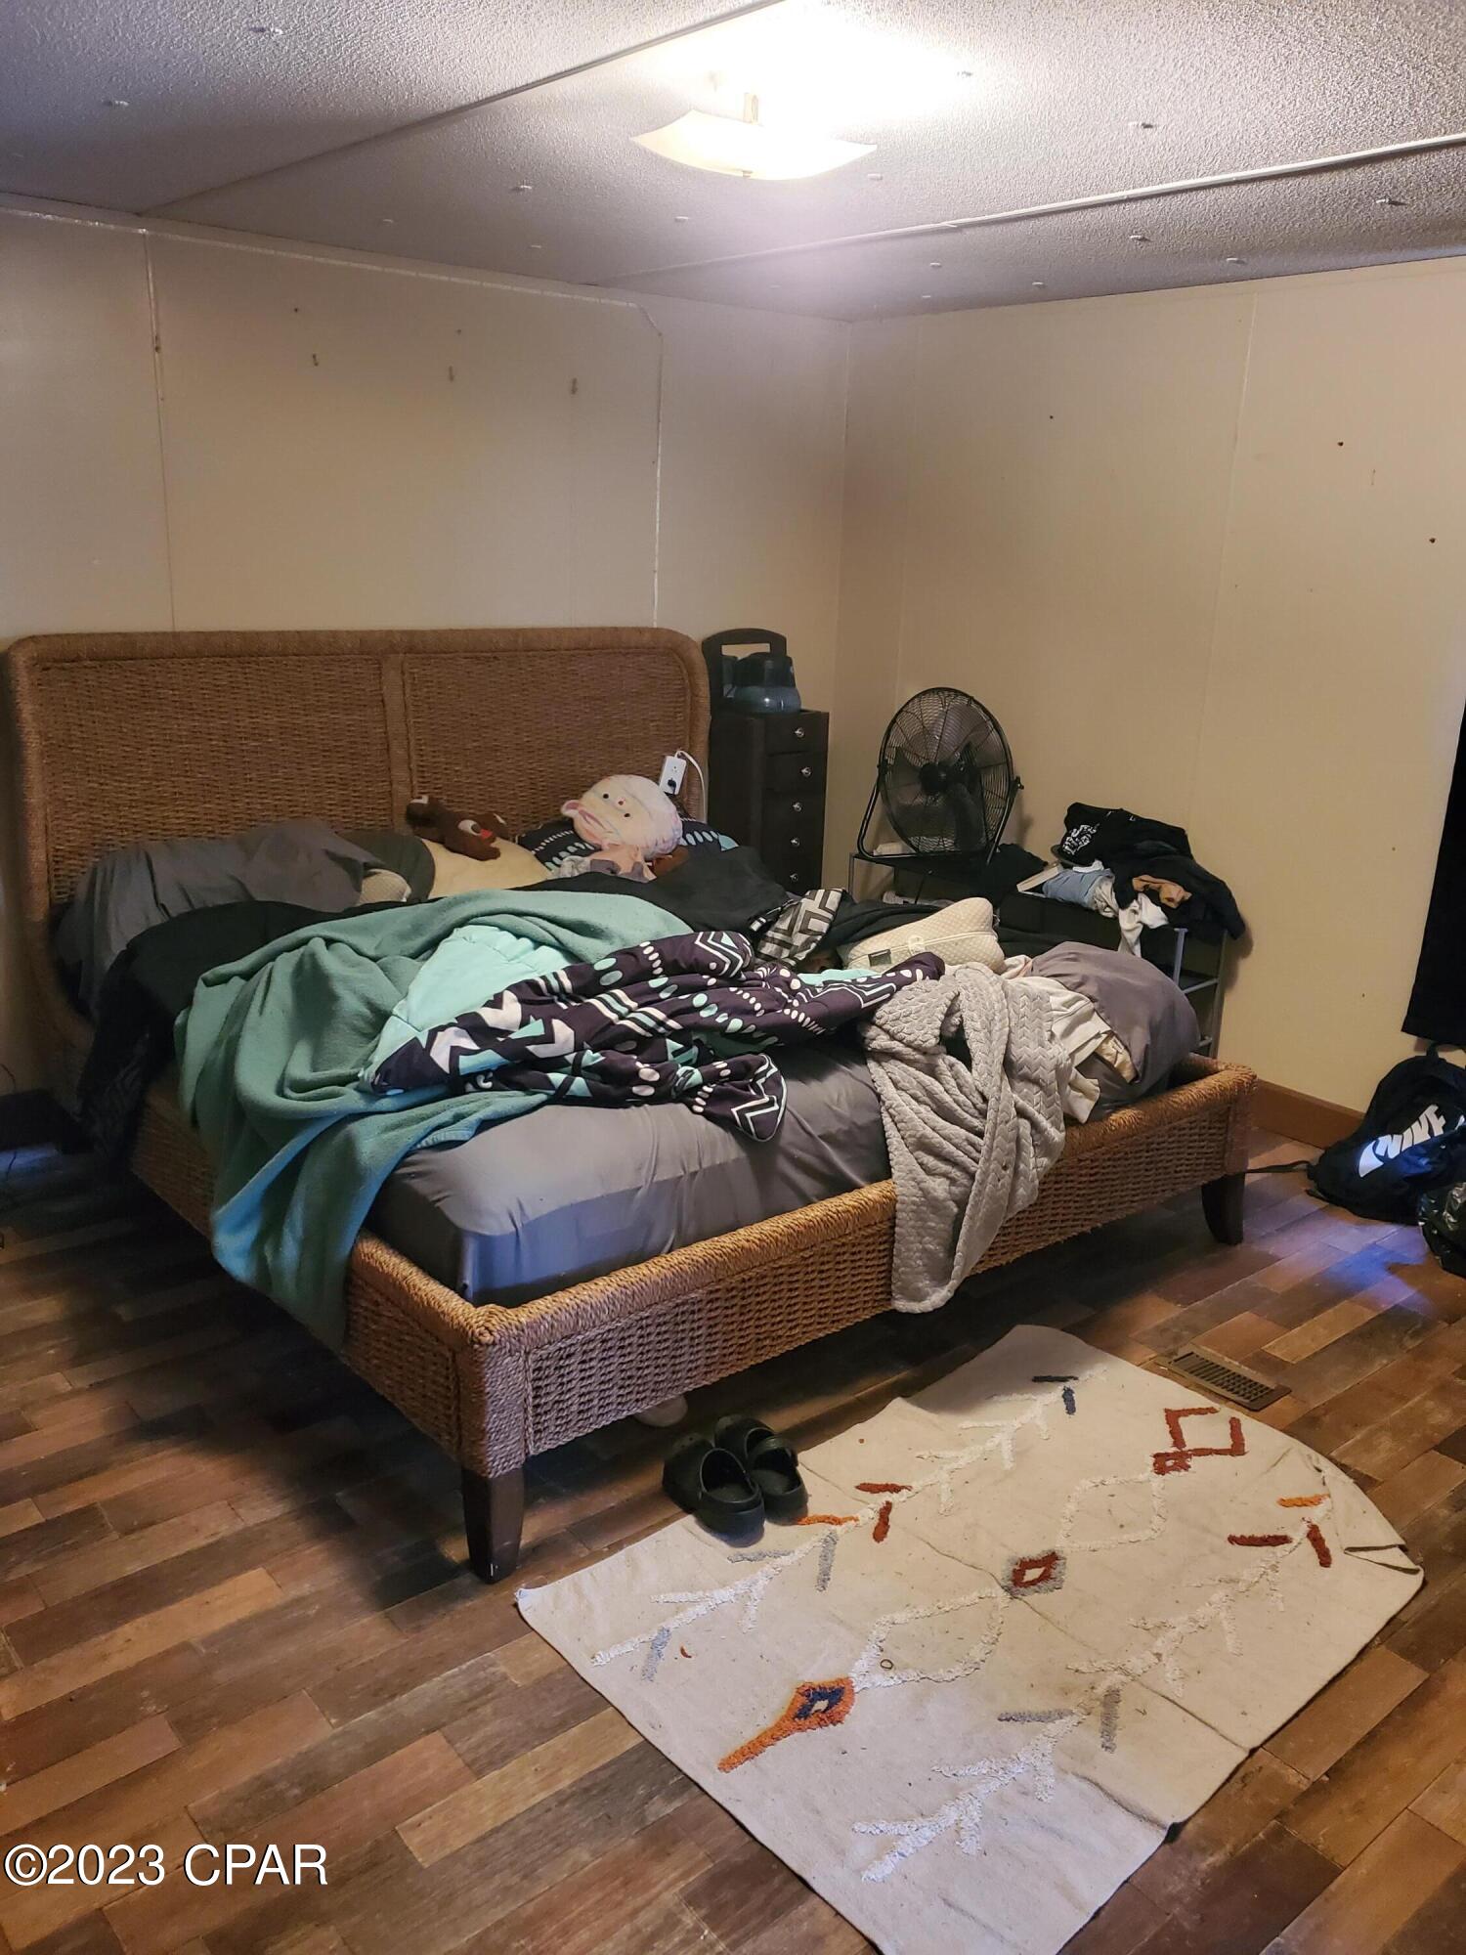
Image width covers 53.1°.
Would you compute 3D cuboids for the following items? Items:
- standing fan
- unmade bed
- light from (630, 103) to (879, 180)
[{"bbox_3d":[0.675,-0.627,4.580,0.560,0.545,0.250,16,21,40],"label":"standing fan"},{"bbox_3d":[-0.266,-0.106,3.573,2.151,1.314,2.245,-11,21,-37],"label":"unmade bed"},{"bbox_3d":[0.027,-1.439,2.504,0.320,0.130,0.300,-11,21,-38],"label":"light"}]

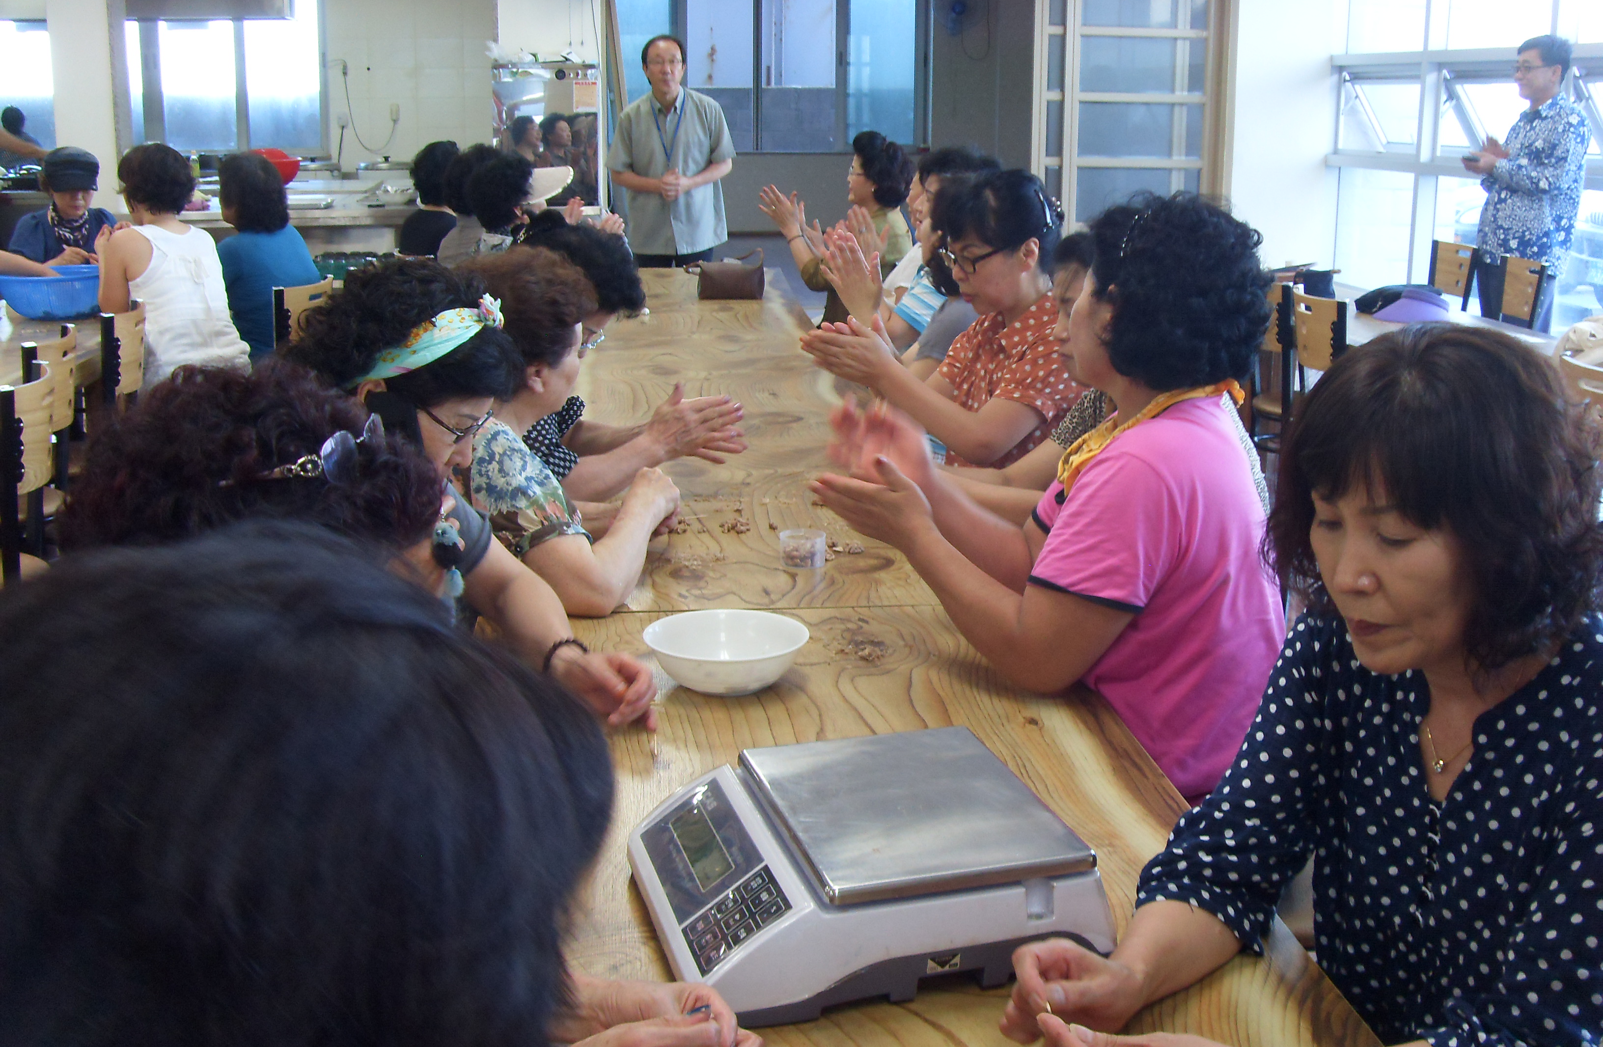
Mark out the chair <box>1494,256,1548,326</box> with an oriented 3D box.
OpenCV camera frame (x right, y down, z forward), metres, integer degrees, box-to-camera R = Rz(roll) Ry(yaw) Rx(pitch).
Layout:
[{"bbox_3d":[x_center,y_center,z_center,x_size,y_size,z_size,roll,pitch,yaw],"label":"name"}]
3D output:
[{"bbox_3d":[2.356,-0.531,6.527,0.490,0.835,0.410,-1,14,-6],"label":"chair"}]

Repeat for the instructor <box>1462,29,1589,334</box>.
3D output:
[{"bbox_3d":[2.657,-0.979,6.708,0.420,1.620,0.470,4,14,13],"label":"instructor"}]

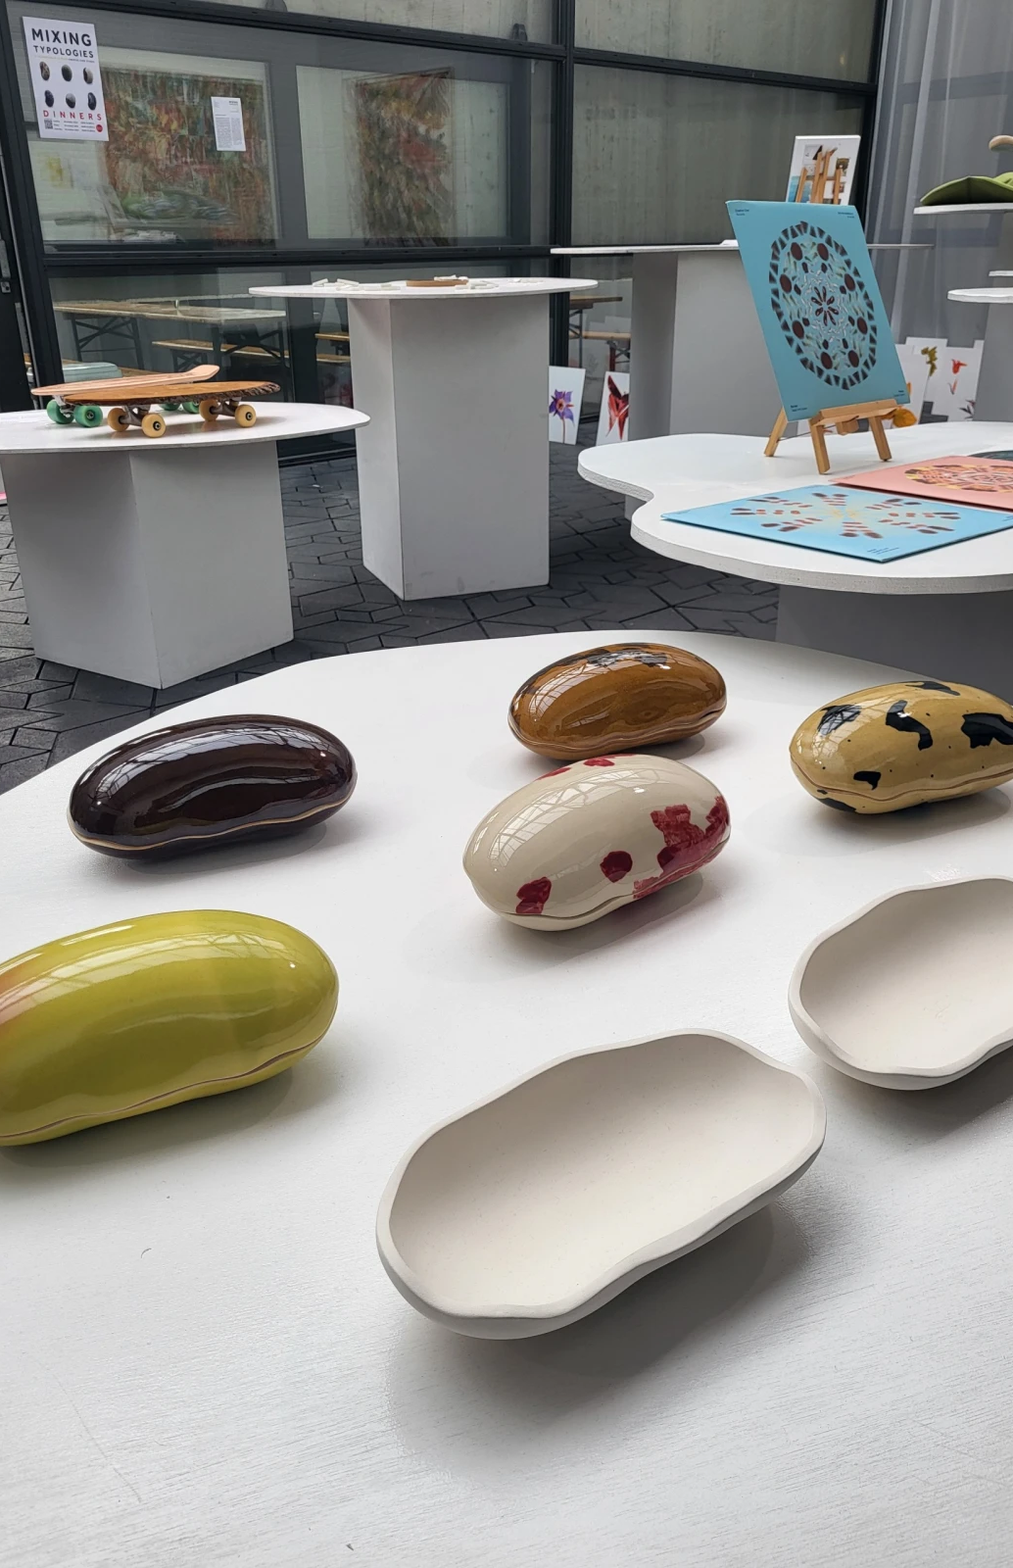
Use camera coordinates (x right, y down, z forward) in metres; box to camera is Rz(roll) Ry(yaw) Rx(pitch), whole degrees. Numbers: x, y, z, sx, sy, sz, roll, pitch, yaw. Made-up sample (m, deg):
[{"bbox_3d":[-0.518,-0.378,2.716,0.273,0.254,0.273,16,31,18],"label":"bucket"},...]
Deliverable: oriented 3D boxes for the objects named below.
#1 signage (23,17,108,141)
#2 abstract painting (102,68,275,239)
[{"bbox_3d":[-2.123,-3.397,5.692,0.341,0.494,0.010,-21,32,-37],"label":"signage"},{"bbox_3d":[-2.031,-4.074,7.684,1.128,0.961,0.040,-21,32,-37],"label":"abstract painting"}]

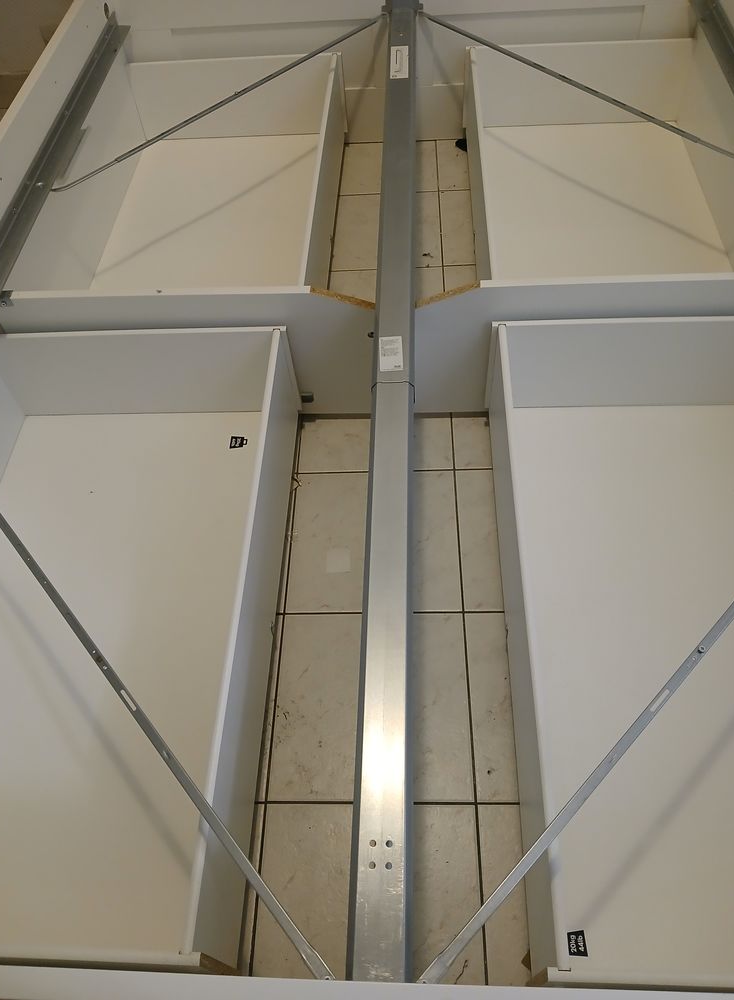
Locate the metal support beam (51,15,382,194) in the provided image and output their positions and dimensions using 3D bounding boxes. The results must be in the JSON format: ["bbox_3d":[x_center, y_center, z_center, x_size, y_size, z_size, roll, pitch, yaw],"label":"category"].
[{"bbox_3d":[-0.299,-0.893,1.662,0.017,0.014,0.956,38,66,26],"label":"metal support beam"}]

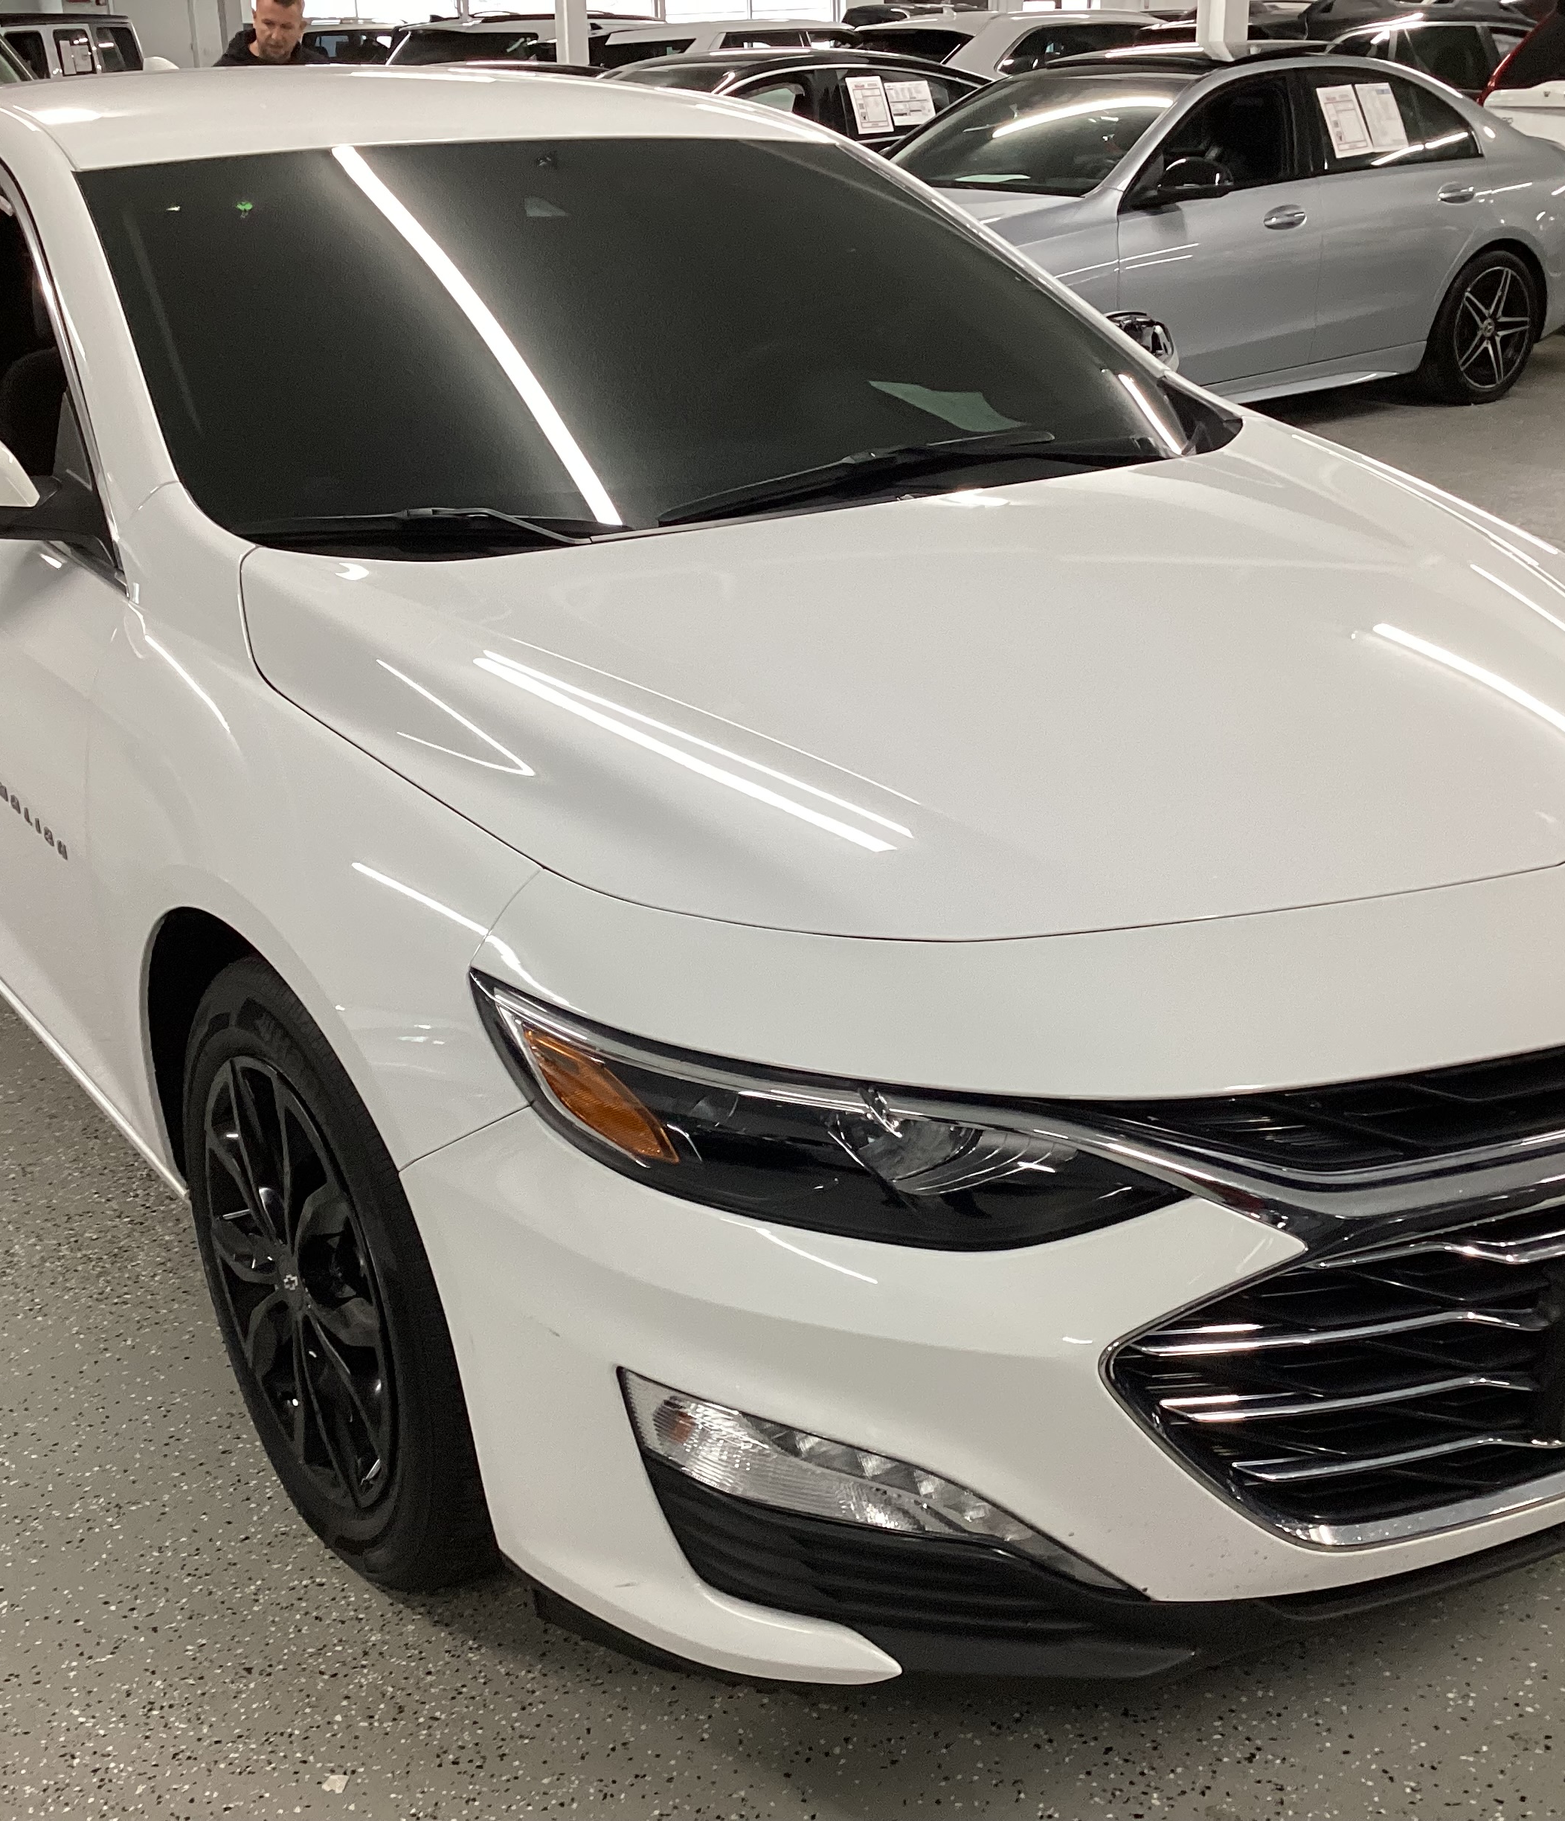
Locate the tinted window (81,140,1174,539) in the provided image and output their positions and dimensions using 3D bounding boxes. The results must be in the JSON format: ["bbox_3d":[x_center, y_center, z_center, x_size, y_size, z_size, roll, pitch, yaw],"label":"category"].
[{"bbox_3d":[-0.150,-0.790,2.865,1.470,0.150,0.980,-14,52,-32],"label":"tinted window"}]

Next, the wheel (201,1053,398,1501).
[{"bbox_3d":[-0.439,0.359,2.209,0.150,0.475,0.475,-14,25,-32],"label":"wheel"}]

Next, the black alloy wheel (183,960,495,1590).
[{"bbox_3d":[-0.410,0.351,2.228,0.230,0.670,0.670,-14,25,-32],"label":"black alloy wheel"}]

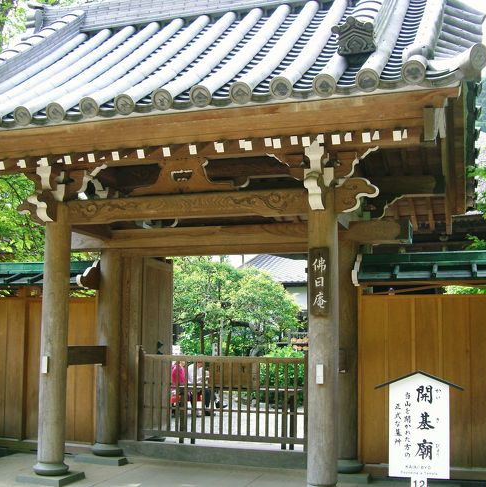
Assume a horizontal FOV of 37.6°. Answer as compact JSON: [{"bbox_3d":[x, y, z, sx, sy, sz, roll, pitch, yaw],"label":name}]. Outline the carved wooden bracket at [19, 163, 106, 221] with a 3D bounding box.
[{"bbox_3d":[-1.905,-0.440,7.150,0.951,0.540,0.540,-2,-6,19],"label":"carved wooden bracket"}]

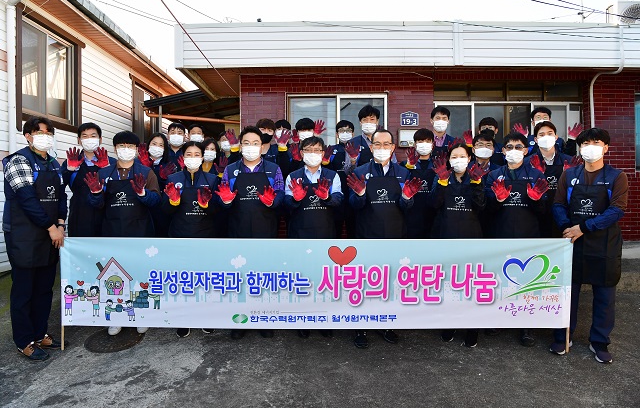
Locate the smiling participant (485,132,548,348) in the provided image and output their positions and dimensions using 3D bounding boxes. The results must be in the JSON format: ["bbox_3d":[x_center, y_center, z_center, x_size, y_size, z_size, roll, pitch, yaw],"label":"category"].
[{"bbox_3d":[1.562,0.268,3.390,0.520,1.710,0.460,1,2,20],"label":"smiling participant"}]

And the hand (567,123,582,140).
[{"bbox_3d":[2.482,-0.706,4.150,0.150,0.160,0.070,1,2,25],"label":"hand"}]

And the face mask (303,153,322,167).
[{"bbox_3d":[-0.062,-0.357,3.500,0.155,0.115,0.090,0,1,0],"label":"face mask"}]

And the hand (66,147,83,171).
[{"bbox_3d":[-2.073,-0.376,3.600,0.140,0.200,0.070,2,2,-20],"label":"hand"}]

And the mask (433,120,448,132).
[{"bbox_3d":[1.192,-0.768,4.200,0.145,0.115,0.080,0,2,13],"label":"mask"}]

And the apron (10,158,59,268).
[{"bbox_3d":[-2.074,0.055,3.120,0.240,0.800,0.380,1,1,24],"label":"apron"}]

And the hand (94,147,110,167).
[{"bbox_3d":[-1.828,-0.390,3.580,0.140,0.175,0.070,-1,2,-25],"label":"hand"}]

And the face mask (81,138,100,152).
[{"bbox_3d":[-1.960,-0.508,3.650,0.150,0.120,0.080,-1,2,-26],"label":"face mask"}]

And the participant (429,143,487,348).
[{"bbox_3d":[1.090,0.308,3.381,0.470,1.630,0.460,0,2,14],"label":"participant"}]

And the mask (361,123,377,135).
[{"bbox_3d":[0.503,-0.772,4.420,0.150,0.113,0.090,0,1,3],"label":"mask"}]

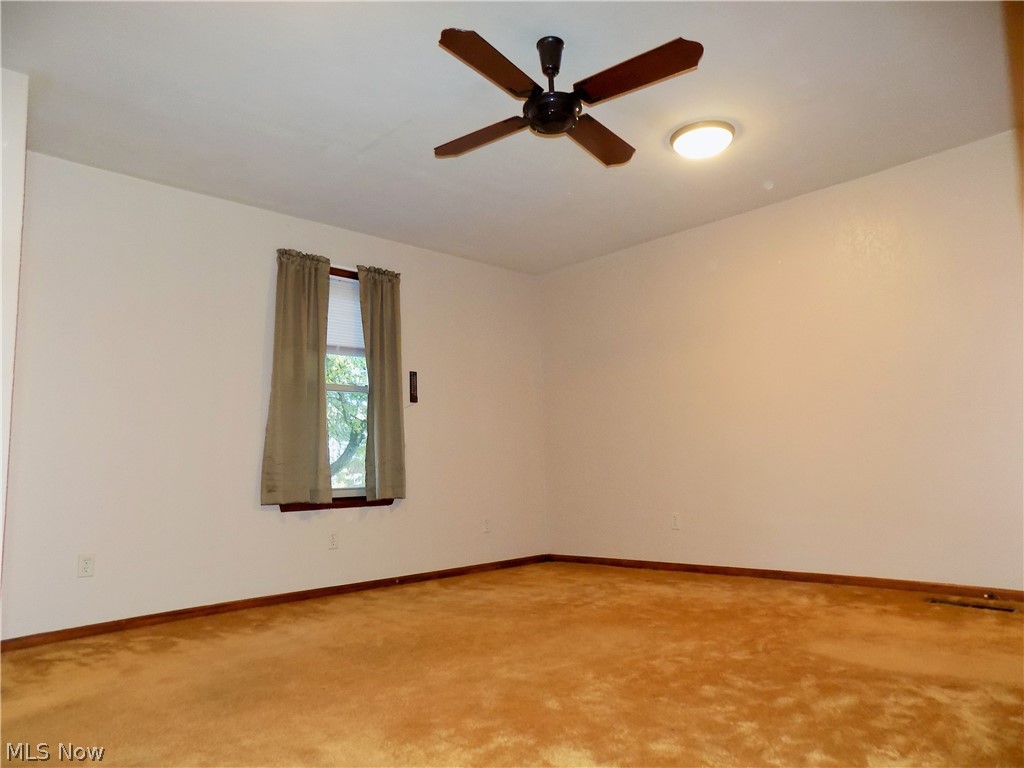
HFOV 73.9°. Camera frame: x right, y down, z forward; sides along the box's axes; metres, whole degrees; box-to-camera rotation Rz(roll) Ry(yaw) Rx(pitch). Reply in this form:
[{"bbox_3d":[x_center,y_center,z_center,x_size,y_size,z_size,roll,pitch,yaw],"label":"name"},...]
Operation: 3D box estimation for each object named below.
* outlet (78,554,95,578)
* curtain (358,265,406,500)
[{"bbox_3d":[-2.116,0.907,3.385,0.070,0.115,0.009,5,-10,-44],"label":"outlet"},{"bbox_3d":[-0.891,-0.012,4.659,0.370,1.591,0.090,5,-10,-44],"label":"curtain"}]

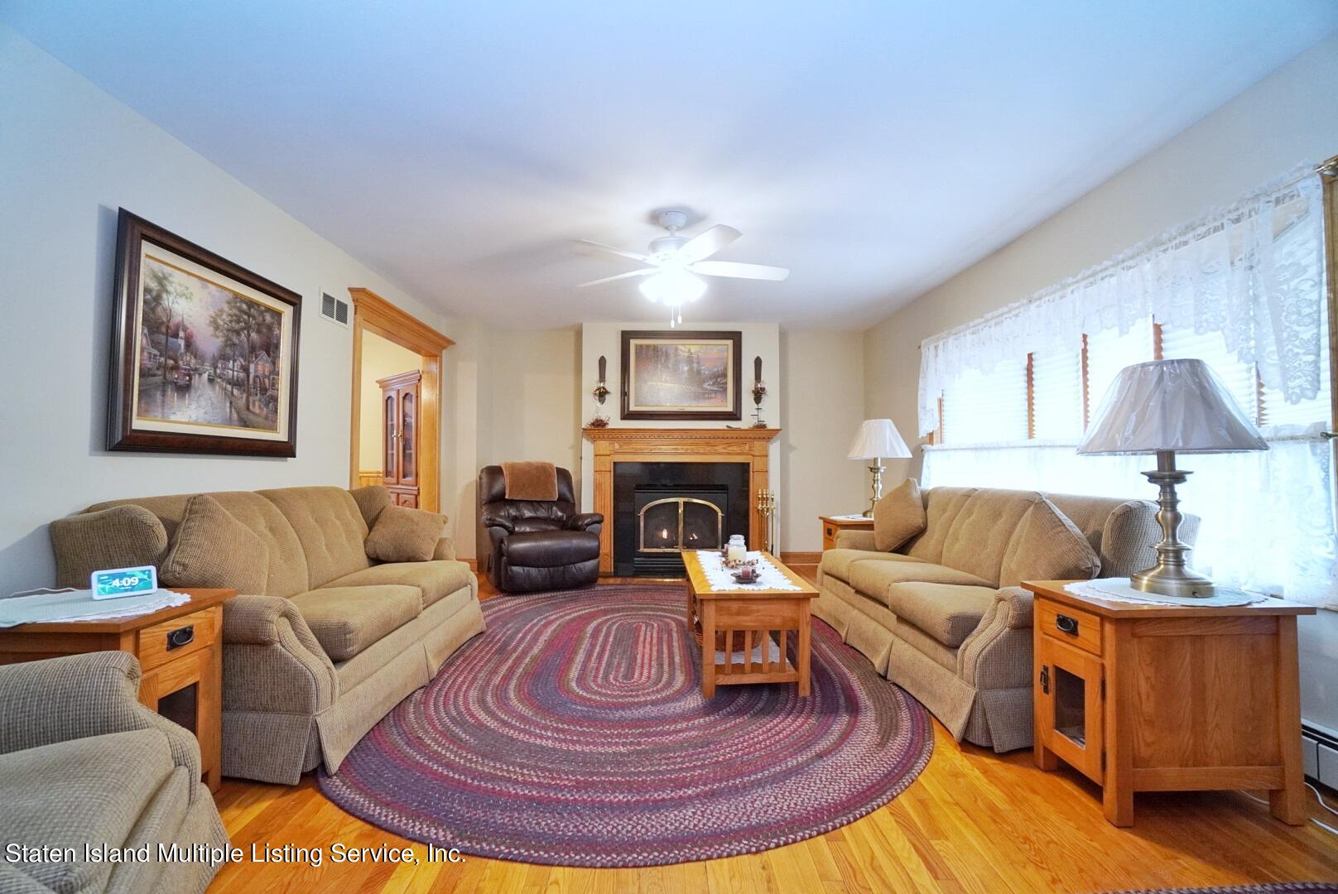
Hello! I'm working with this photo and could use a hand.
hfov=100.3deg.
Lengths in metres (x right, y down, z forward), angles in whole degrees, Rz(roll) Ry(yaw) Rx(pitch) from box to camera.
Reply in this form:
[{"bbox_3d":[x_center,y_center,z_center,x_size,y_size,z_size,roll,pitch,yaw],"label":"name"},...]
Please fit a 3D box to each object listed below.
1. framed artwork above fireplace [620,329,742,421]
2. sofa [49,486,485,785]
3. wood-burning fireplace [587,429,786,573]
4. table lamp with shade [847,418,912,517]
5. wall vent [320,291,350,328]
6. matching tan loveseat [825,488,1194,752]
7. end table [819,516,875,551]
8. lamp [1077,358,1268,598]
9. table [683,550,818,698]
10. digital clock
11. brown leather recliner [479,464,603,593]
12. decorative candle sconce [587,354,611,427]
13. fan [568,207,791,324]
[{"bbox_3d":[0.128,-0.693,5.420,1.176,0.876,0.050,0,-2,-2],"label":"framed artwork above fireplace"},{"bbox_3d":[-1.619,0.672,2.714,0.950,0.940,1.840,0,-2,-2],"label":"sofa"},{"bbox_3d":[0.122,0.528,5.273,1.840,1.385,0.230,0,-2,-1],"label":"wood-burning fireplace"},{"bbox_3d":[1.714,0.188,4.527,0.480,0.800,0.480,0,-2,-1],"label":"table lamp with shade"},{"bbox_3d":[-2.141,-0.881,3.594,0.022,0.175,0.325,0,-2,-1],"label":"wall vent"},{"bbox_3d":[1.509,0.687,3.003,0.920,0.930,1.990,0,-2,-2],"label":"matching tan loveseat"},{"bbox_3d":[1.593,0.892,4.508,0.610,0.612,0.400,0,-2,-1],"label":"end table"},{"bbox_3d":[1.615,0.099,1.810,0.456,0.737,0.456,0,-2,-2],"label":"lamp"},{"bbox_3d":[0.384,0.920,3.134,0.551,0.474,1.280,0,-2,-2],"label":"table"},{"bbox_3d":[-1.738,0.430,1.791,0.148,0.086,0.073,2,-3,-39],"label":"digital clock"},{"bbox_3d":[-1.178,0.687,5.022,0.920,1.040,0.940,1,-2,-24],"label":"brown leather recliner"},{"bbox_3d":[-0.675,-0.516,5.329,0.220,0.680,0.150,0,-2,-1],"label":"decorative candle sconce"},{"bbox_3d":[0.031,-0.979,3.131,1.270,0.610,1.270,0,-2,-2],"label":"fan"}]

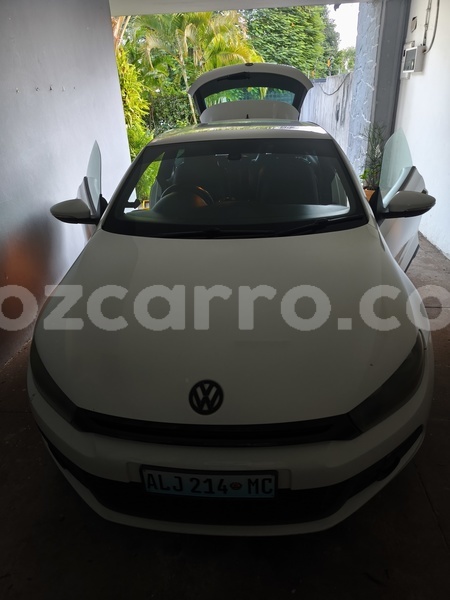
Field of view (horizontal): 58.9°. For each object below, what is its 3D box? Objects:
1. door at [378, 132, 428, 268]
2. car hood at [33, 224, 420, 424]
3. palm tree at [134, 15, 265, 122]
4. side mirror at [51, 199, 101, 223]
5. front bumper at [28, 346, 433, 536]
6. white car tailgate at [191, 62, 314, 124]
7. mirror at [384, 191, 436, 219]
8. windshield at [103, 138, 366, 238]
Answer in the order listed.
[{"bbox_3d":[1.240,-0.604,2.819,0.260,1.060,1.320,13,30,30],"label":"door"},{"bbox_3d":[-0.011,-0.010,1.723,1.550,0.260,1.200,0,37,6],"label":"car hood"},{"bbox_3d":[-0.533,-3.979,7.159,2.200,3.300,2.100,0,26,6],"label":"palm tree"},{"bbox_3d":[-0.945,-0.559,2.521,0.270,0.155,0.170,-7,26,-7],"label":"side mirror"},{"bbox_3d":[-0.036,0.486,1.593,1.780,0.560,0.560,0,26,6],"label":"front bumper"},{"bbox_3d":[0.259,-2.155,4.195,1.300,0.770,0.320,0,-11,6],"label":"white car tailgate"},{"bbox_3d":[1.084,-0.558,2.329,0.270,0.155,0.170,8,28,21],"label":"mirror"},{"bbox_3d":[0.048,-0.695,2.391,1.460,0.130,0.890,0,54,6],"label":"windshield"}]

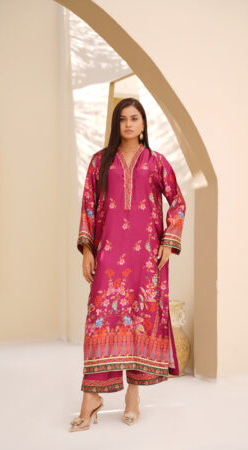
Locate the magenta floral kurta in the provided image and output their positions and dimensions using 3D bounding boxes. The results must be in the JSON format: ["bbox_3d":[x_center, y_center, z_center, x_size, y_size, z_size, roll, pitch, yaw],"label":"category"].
[{"bbox_3d":[0.040,0.185,4.000,0.560,1.240,0.360,0,-1,10],"label":"magenta floral kurta"}]

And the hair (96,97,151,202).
[{"bbox_3d":[0.000,-0.400,4.000,0.280,0.555,0.280,0,-1,6],"label":"hair"}]

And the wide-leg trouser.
[{"bbox_3d":[0.010,0.420,3.980,0.460,0.930,0.360,0,-1,9],"label":"wide-leg trouser"}]

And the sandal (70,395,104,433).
[{"bbox_3d":[-0.200,0.978,3.874,0.085,0.140,0.235,0,-1,37],"label":"sandal"}]

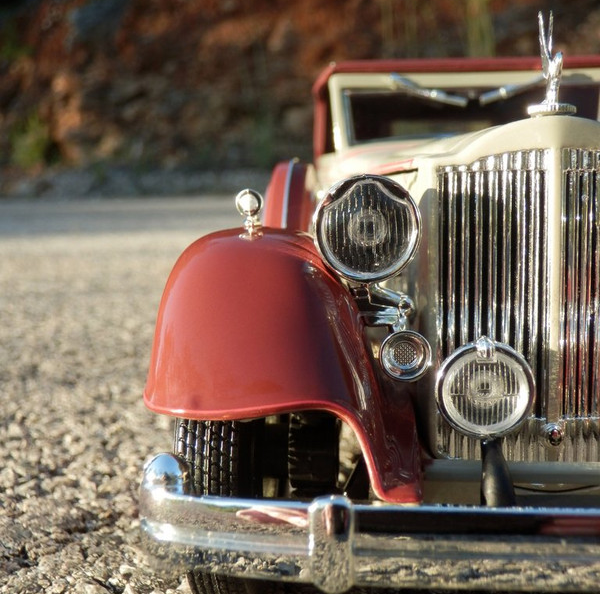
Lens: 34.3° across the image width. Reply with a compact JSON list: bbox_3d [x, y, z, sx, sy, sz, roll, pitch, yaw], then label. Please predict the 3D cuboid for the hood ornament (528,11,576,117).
[{"bbox_3d":[0.037,-0.034,0.142,0.007,0.015,0.009,0,7,4],"label":"hood ornament"}]

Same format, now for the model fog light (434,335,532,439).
[{"bbox_3d":[0.023,0.010,0.122,0.012,0.012,0.009,0,7,4],"label":"model fog light"}]

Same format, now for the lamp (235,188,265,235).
[{"bbox_3d":[-0.006,-0.011,0.128,0.004,0.006,0.005,0,7,4],"label":"lamp"}]

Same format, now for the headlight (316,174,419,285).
[{"bbox_3d":[0.009,-0.010,0.136,0.014,0.015,0.013,0,7,4],"label":"headlight"}]

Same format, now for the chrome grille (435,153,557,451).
[{"bbox_3d":[0.028,0.001,0.138,0.016,0.043,0.005,0,3,8],"label":"chrome grille"}]

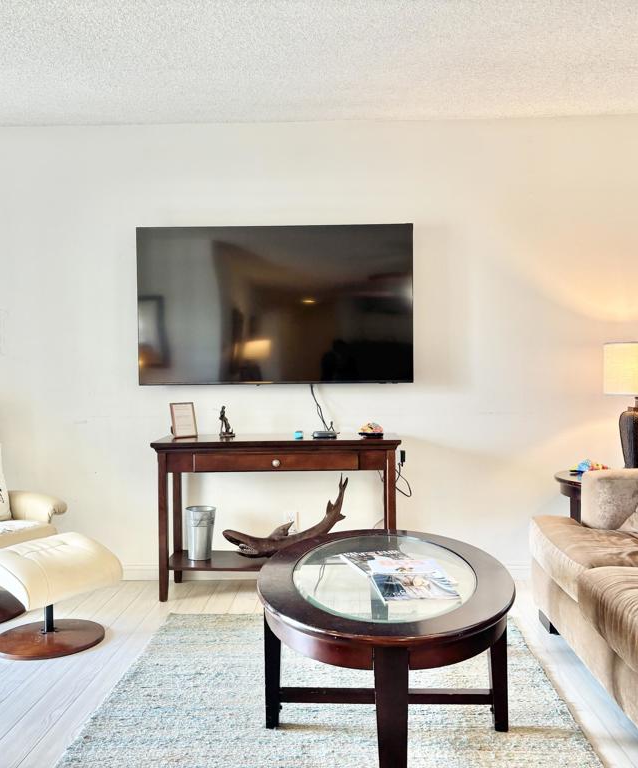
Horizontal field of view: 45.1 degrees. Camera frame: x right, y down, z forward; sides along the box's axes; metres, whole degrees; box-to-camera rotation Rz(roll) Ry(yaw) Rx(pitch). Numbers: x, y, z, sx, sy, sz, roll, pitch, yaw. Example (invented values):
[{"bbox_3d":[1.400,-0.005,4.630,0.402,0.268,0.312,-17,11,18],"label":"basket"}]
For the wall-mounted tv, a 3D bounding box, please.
[{"bbox_3d":[-0.231,-0.417,4.054,1.447,0.830,0.060,0,1,2],"label":"wall-mounted tv"}]

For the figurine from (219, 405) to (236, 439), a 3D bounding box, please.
[{"bbox_3d":[-0.466,0.191,3.925,0.070,0.165,0.065,0,1,42],"label":"figurine"}]

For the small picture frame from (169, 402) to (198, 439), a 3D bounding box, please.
[{"bbox_3d":[-0.691,0.183,3.929,0.128,0.178,0.075,-1,1,-28],"label":"small picture frame"}]

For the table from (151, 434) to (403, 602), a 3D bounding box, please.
[{"bbox_3d":[-0.195,0.661,3.889,1.215,0.787,0.390,0,1,2],"label":"table"}]

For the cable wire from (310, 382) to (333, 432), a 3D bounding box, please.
[{"bbox_3d":[0.021,0.105,3.964,0.115,0.250,0.150,0,1,2],"label":"cable wire"}]

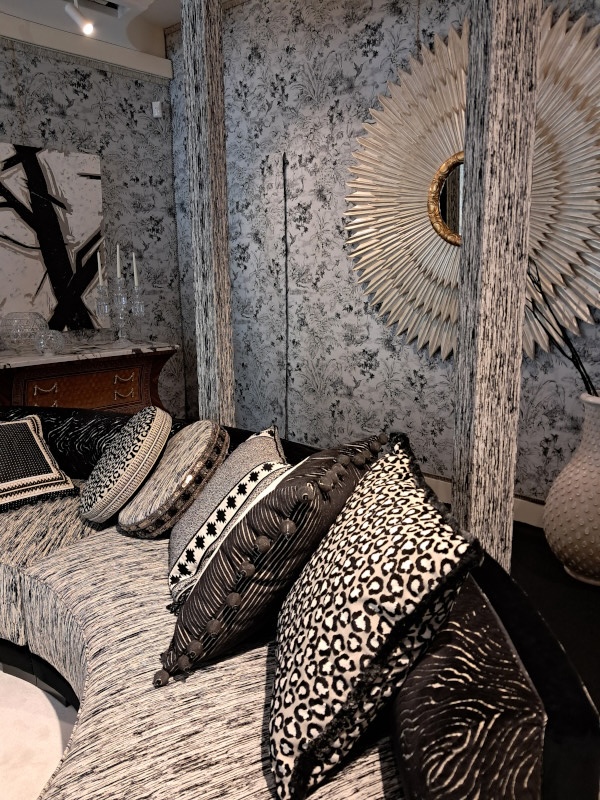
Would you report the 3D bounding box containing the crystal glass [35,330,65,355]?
[{"bbox_3d":[-1.509,-0.352,3.764,0.160,0.152,0.160,-1,11,0],"label":"crystal glass"}]

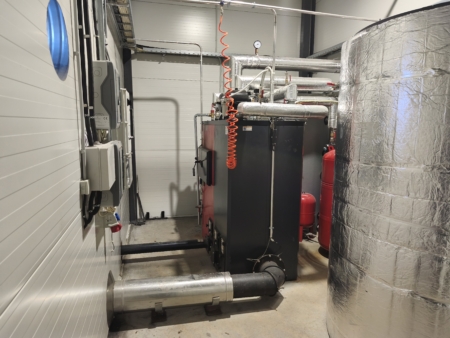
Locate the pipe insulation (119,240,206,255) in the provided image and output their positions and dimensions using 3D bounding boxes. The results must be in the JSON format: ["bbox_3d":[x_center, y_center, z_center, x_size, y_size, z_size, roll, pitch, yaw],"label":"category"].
[{"bbox_3d":[-0.711,0.934,3.599,0.992,0.093,0.093,-2,9,-14],"label":"pipe insulation"}]

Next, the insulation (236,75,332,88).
[{"bbox_3d":[0.802,-1.116,3.843,1.312,0.125,0.125,-2,9,-14],"label":"insulation"}]

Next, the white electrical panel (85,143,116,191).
[{"bbox_3d":[-0.734,-0.022,1.787,0.115,0.232,0.304,-2,9,-14],"label":"white electrical panel"}]

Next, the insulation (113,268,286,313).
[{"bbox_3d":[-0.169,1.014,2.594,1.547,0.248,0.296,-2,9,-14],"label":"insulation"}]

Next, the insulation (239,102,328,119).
[{"bbox_3d":[0.603,-0.591,3.037,1.002,0.122,0.122,-2,9,-14],"label":"insulation"}]

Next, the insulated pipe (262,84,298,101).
[{"bbox_3d":[0.579,-0.841,3.335,0.115,0.115,0.880,-1,9,-7],"label":"insulated pipe"}]

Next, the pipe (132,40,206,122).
[{"bbox_3d":[-0.720,-1.112,3.871,0.894,1.053,0.029,-2,9,-14],"label":"pipe"}]

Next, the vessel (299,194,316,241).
[{"bbox_3d":[1.100,0.666,4.190,0.368,0.662,0.368,-2,9,-14],"label":"vessel"}]

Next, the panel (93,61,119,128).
[{"bbox_3d":[-0.818,-0.502,2.110,0.136,0.429,0.320,-2,9,-14],"label":"panel"}]

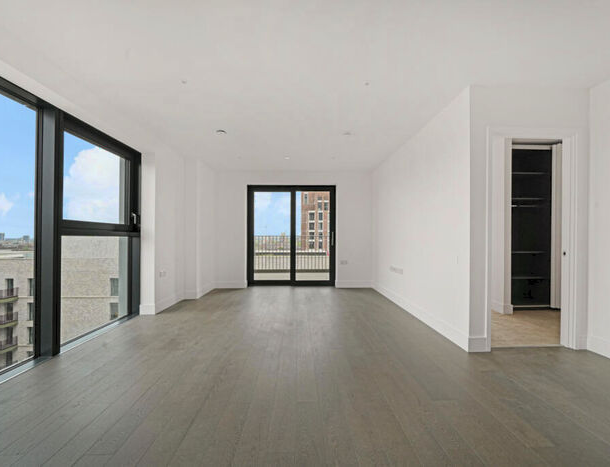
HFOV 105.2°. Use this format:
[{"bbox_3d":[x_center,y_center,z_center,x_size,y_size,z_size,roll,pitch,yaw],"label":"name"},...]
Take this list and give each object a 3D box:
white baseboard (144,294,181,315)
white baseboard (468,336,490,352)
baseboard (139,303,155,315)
[{"bbox_3d":[-2.101,1.071,3.640,0.020,0.146,0.784,0,0,-2],"label":"white baseboard"},{"bbox_3d":[1.621,1.043,2.192,0.182,0.144,0.020,0,0,-2],"label":"white baseboard"},{"bbox_3d":[-2.188,1.062,3.256,0.216,0.144,0.020,0,0,-2],"label":"baseboard"}]

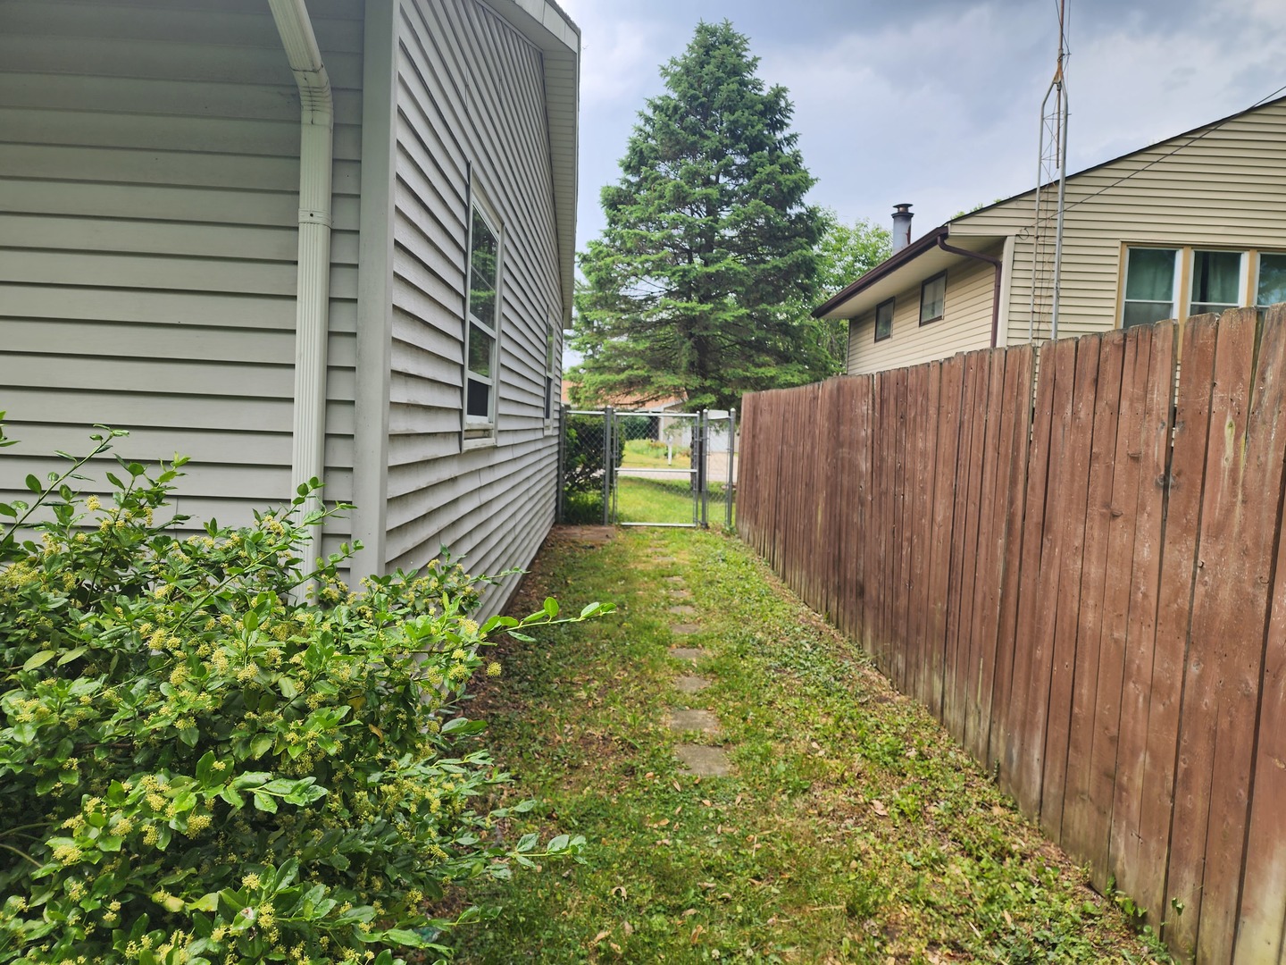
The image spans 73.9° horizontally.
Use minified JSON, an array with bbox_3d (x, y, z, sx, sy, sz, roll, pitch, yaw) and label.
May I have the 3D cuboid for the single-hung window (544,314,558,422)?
[{"bbox_3d":[-1.020,-1.214,9.316,0.100,1.190,1.170,2,4,-2],"label":"single-hung window"}]

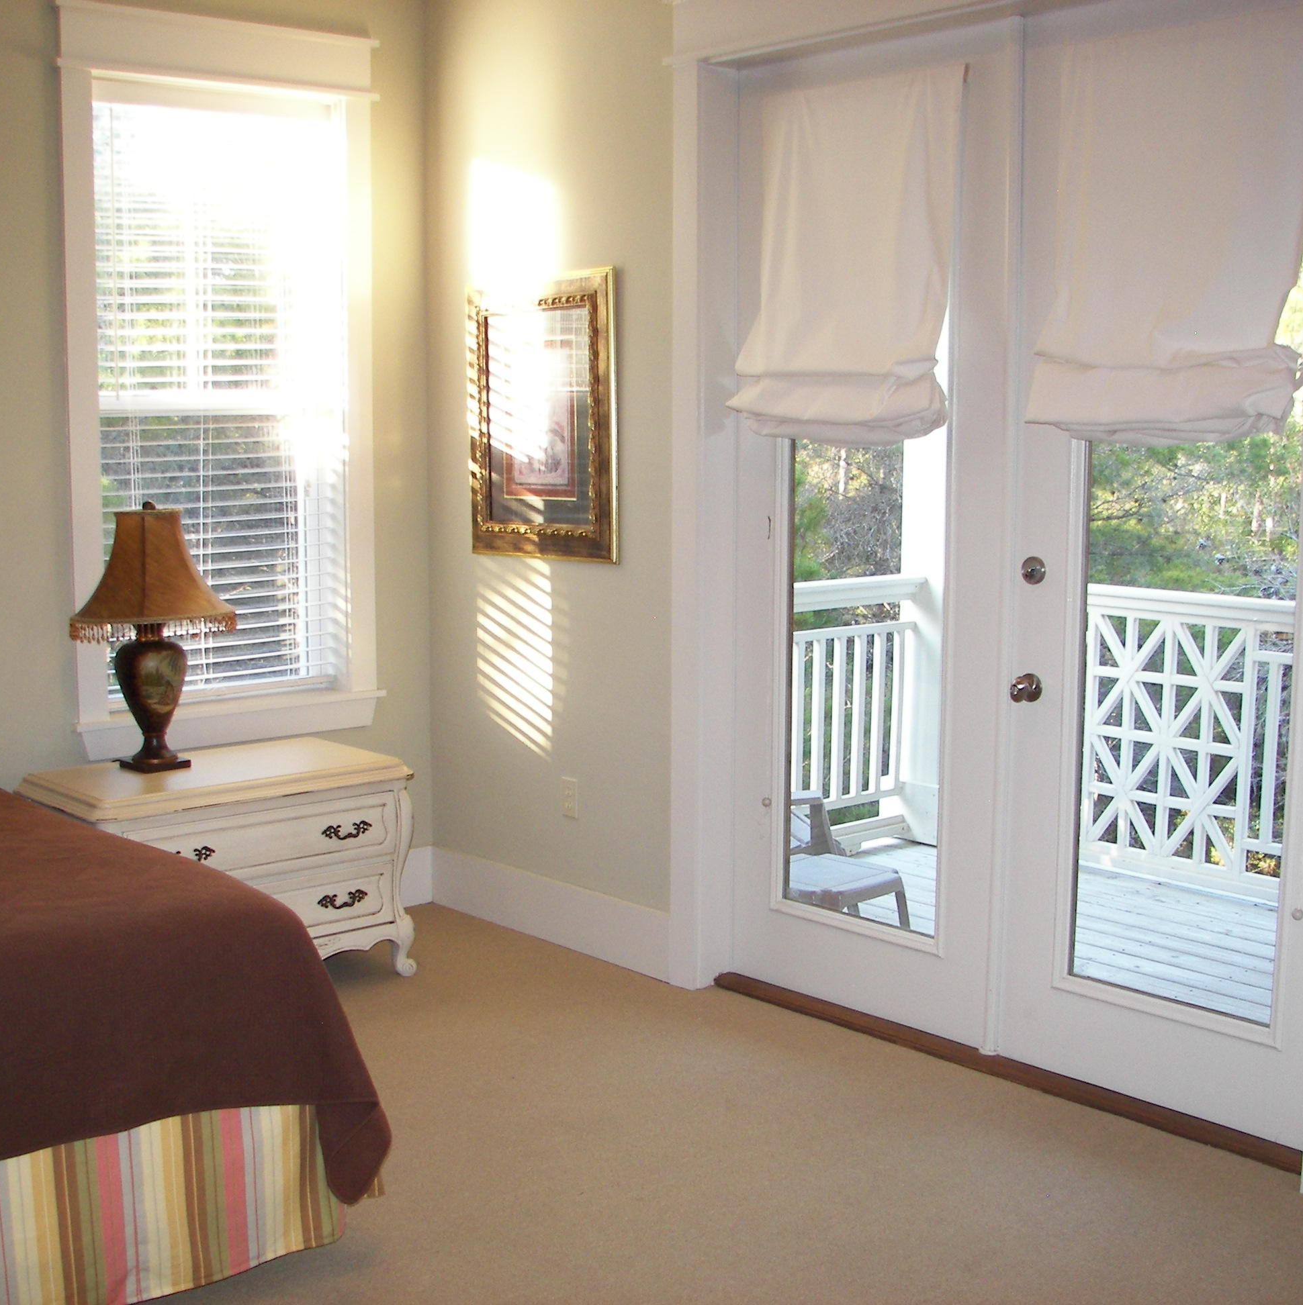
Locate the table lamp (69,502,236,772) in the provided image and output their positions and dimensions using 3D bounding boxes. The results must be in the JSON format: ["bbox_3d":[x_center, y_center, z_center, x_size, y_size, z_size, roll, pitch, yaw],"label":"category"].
[{"bbox_3d":[-1.311,-0.035,4.766,0.433,0.712,0.433,-7,10,-43],"label":"table lamp"}]

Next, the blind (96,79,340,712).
[{"bbox_3d":[-1.237,-0.722,5.133,0.775,1.680,0.065,-7,10,-43],"label":"blind"}]

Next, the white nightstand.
[{"bbox_3d":[-1.159,0.614,4.865,0.900,0.600,0.530,-7,10,-43],"label":"white nightstand"}]

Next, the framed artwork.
[{"bbox_3d":[-0.311,-0.662,5.144,0.037,0.785,0.635,-7,10,-43],"label":"framed artwork"}]

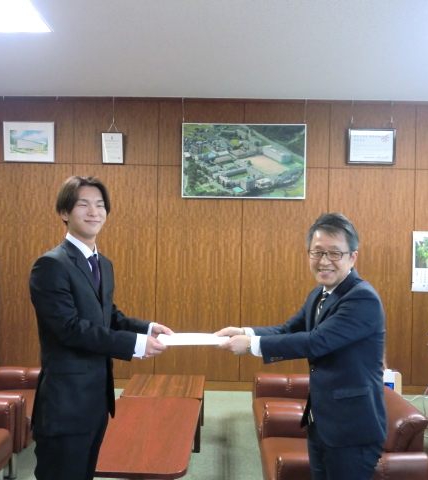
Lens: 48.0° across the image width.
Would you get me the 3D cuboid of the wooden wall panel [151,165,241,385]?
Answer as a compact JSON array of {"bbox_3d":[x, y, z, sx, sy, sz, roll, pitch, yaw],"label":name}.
[{"bbox_3d":[-0.155,0.348,5.001,0.882,2.224,0.050,1,0,1],"label":"wooden wall panel"}]

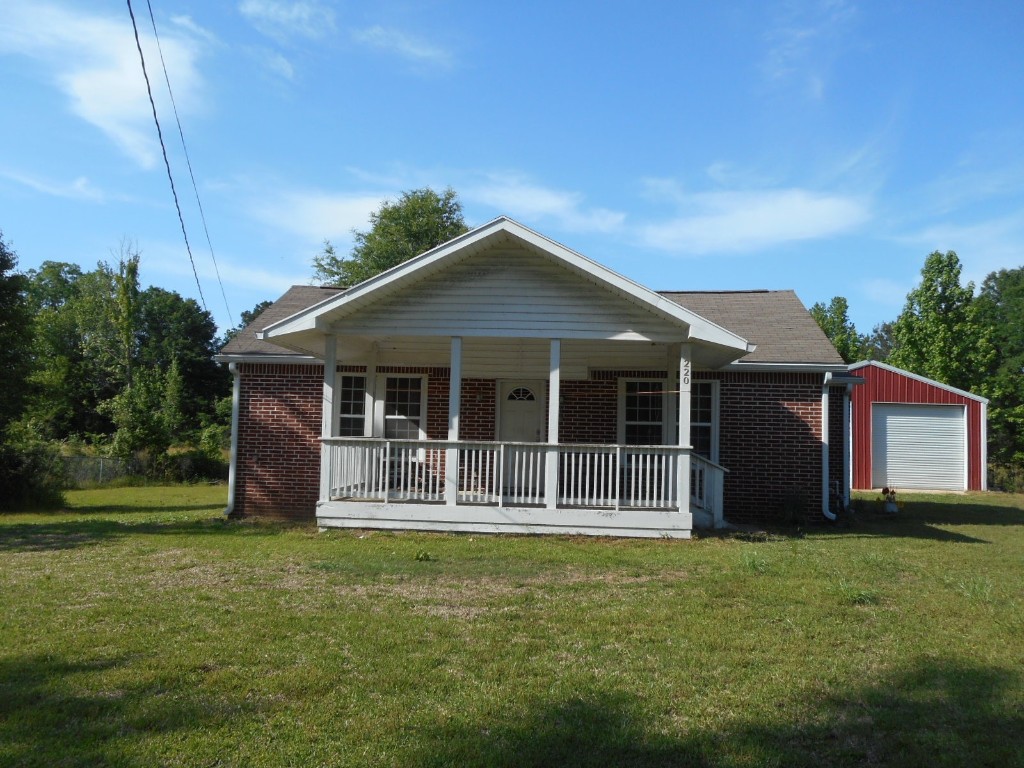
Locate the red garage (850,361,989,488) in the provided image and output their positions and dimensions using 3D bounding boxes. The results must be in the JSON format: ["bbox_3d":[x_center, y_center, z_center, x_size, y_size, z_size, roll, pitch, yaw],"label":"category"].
[{"bbox_3d":[12.255,1.621,32.404,7.500,4.240,8.000,1,-4,5],"label":"red garage"}]

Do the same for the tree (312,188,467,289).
[{"bbox_3d":[-5.465,-2.533,37.884,7.421,12.407,7.421,1,-4,5],"label":"tree"}]

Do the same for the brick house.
[{"bbox_3d":[0.876,0.188,18.121,12.420,4.940,10.800,1,-4,5],"label":"brick house"}]

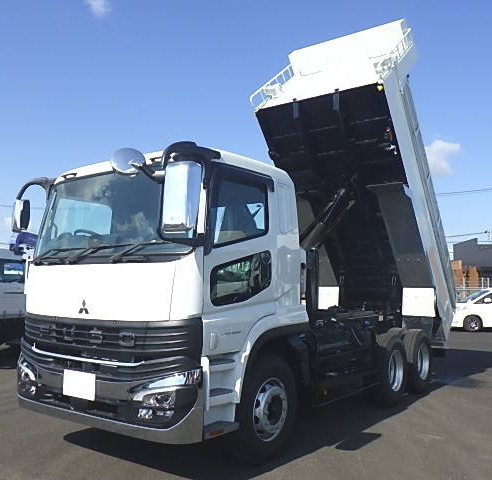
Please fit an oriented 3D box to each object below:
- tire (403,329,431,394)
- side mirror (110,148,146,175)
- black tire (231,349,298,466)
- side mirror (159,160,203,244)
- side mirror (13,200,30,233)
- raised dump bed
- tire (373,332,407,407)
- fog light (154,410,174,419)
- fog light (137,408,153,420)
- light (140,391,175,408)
[{"bbox_3d":[2.881,2.051,8.757,0.280,1.030,1.030,-3,-7,36],"label":"tire"},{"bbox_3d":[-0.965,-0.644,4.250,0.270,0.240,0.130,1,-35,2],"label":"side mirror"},{"bbox_3d":[0.151,1.681,5.194,0.280,1.030,1.030,-3,-7,36],"label":"black tire"},{"bbox_3d":[-0.503,-0.310,4.070,0.270,0.580,0.170,-2,-6,24],"label":"side mirror"},{"bbox_3d":[-2.512,-0.277,5.800,0.220,0.380,0.130,-5,-8,44],"label":"side mirror"},{"bbox_3d":[2.391,-0.816,10.206,2.470,5.620,1.920,-3,32,36],"label":"raised dump bed"},{"bbox_3d":[2.122,1.945,7.735,0.280,1.030,1.030,-3,-7,36],"label":"tire"},{"bbox_3d":[-0.670,1.434,4.254,0.170,0.055,0.070,-2,-6,28],"label":"fog light"},{"bbox_3d":[-0.850,1.461,4.335,0.140,0.090,0.070,-2,-6,28],"label":"fog light"},{"bbox_3d":[-0.726,1.323,4.295,0.290,0.130,0.110,-2,-6,28],"label":"light"}]

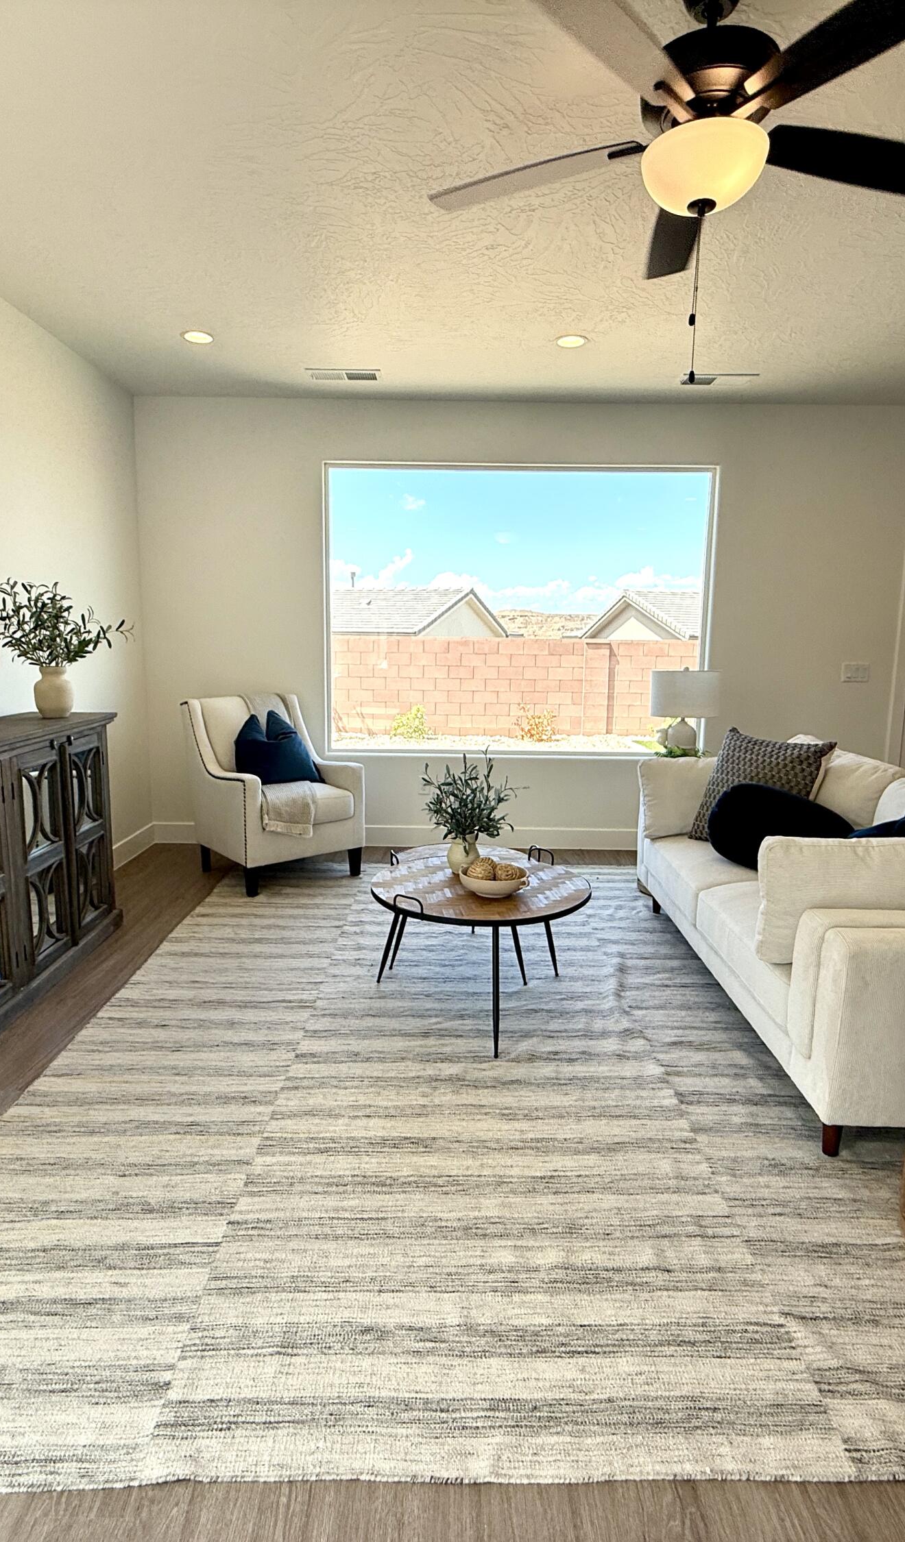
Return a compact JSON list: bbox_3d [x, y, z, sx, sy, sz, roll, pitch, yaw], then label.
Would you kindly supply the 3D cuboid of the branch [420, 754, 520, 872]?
[{"bbox_3d":[0.061,0.154,3.016,0.365,0.460,0.340,1,9,0],"label":"branch"}]

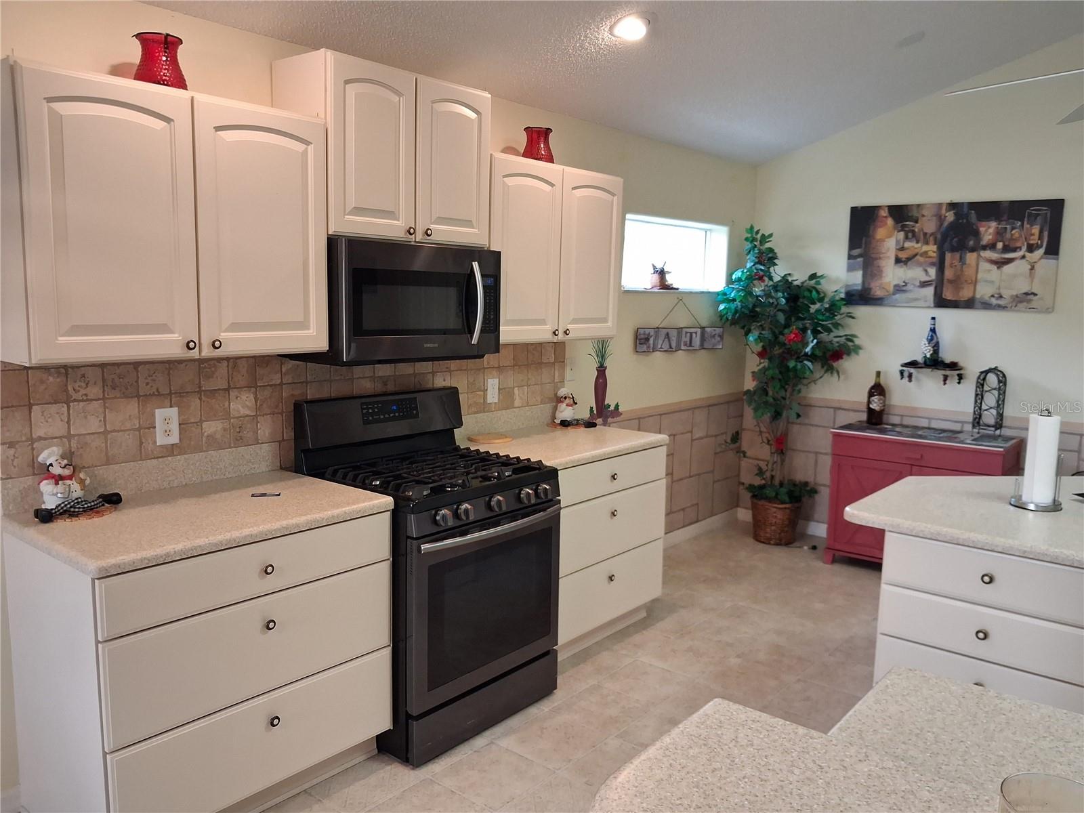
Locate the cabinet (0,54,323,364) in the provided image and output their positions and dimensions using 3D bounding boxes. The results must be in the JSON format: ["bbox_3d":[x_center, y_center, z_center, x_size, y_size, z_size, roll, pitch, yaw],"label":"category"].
[{"bbox_3d":[-1.131,-0.534,2.563,0.330,0.760,0.915,8,10,39],"label":"cabinet"}]

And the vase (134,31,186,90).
[{"bbox_3d":[-1.120,-0.972,2.465,0.165,0.180,0.165,8,10,39],"label":"vase"}]

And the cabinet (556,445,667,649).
[{"bbox_3d":[0.059,0.617,3.897,0.630,0.870,0.890,8,10,39],"label":"cabinet"}]

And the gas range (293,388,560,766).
[{"bbox_3d":[-0.410,0.565,3.216,0.700,1.175,0.757,8,10,39],"label":"gas range"}]

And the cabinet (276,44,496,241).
[{"bbox_3d":[-0.572,-0.912,3.151,0.320,0.590,0.765,8,10,39],"label":"cabinet"}]

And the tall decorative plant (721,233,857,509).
[{"bbox_3d":[1.530,-0.141,5.334,0.730,1.970,0.620,8,10,39],"label":"tall decorative plant"}]

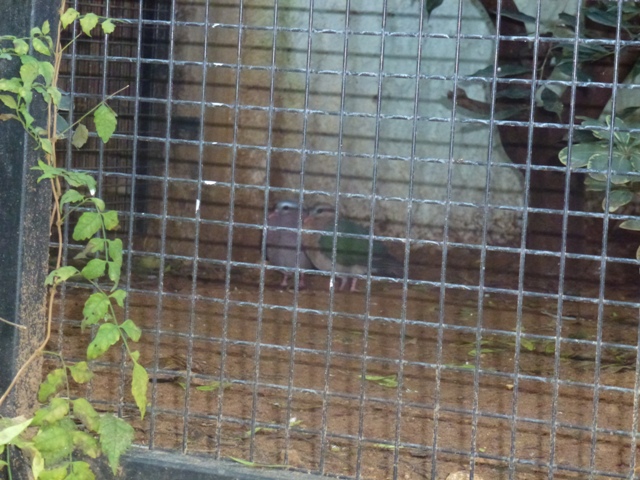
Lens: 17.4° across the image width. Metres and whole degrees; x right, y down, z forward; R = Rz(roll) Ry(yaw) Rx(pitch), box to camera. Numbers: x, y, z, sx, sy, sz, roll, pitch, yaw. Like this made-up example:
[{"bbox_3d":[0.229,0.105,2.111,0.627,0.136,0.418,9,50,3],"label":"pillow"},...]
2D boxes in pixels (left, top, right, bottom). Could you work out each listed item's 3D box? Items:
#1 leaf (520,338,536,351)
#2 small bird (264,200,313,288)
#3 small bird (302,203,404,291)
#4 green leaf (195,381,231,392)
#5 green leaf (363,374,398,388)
[{"bbox_3d":[0.353,0.178,3.550,0.032,0.013,0.038,3,6,0],"label":"leaf"},{"bbox_3d":[-0.057,0.010,4.180,0.100,0.172,0.200,5,6,17],"label":"small bird"},{"bbox_3d":[0.067,0.014,4.150,0.220,0.172,0.100,-1,7,-33],"label":"small bird"},{"bbox_3d":[-0.154,0.210,3.000,0.052,0.011,0.045,3,6,0],"label":"green leaf"},{"bbox_3d":[0.090,0.210,3.100,0.053,0.013,0.050,3,6,0],"label":"green leaf"}]

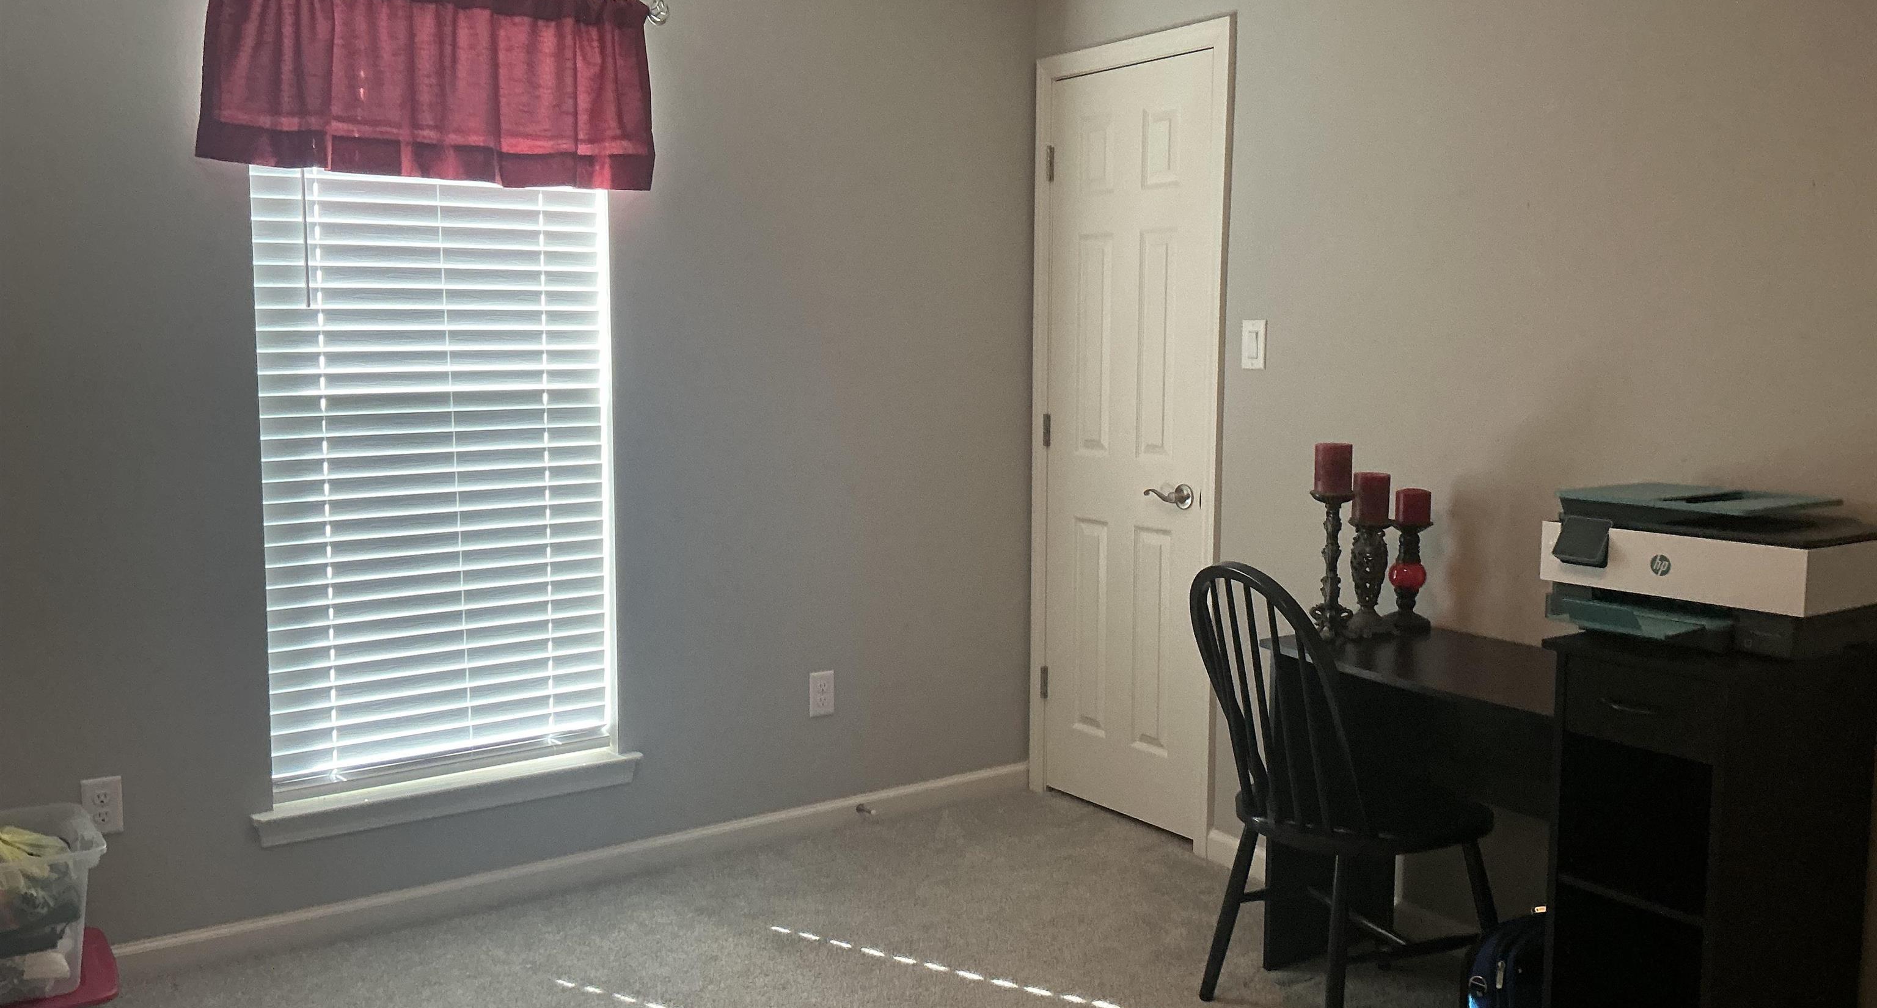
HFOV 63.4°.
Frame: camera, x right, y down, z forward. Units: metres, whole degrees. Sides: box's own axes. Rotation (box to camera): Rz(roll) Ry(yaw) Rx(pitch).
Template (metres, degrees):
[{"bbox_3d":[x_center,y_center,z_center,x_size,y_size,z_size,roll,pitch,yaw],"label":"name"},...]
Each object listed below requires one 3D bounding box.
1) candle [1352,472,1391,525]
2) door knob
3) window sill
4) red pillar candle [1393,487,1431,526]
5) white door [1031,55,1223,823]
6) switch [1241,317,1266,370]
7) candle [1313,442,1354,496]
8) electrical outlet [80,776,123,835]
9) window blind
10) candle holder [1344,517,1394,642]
[{"bbox_3d":[0.914,-0.012,3.201,0.079,0.100,0.079,-5,8,-35],"label":"candle"},{"bbox_3d":[0.593,-0.019,3.923,0.060,0.066,0.133,-5,8,-35],"label":"door knob"},{"bbox_3d":[-1.125,0.680,3.551,0.893,0.068,0.110,-5,8,-35],"label":"window sill"},{"bbox_3d":[1.021,0.008,3.265,0.076,0.073,0.076,-5,8,-35],"label":"red pillar candle"},{"bbox_3d":[0.505,-0.153,4.109,0.050,2.050,0.660,-5,8,-35],"label":"white door"},{"bbox_3d":[0.761,-0.386,3.682,0.010,0.116,0.074,-5,8,-35],"label":"switch"},{"bbox_3d":[0.824,-0.072,3.166,0.078,0.101,0.078,-5,8,-35],"label":"candle"},{"bbox_3d":[-1.714,0.621,3.115,0.072,0.116,0.009,-5,8,-35],"label":"electrical outlet"},{"bbox_3d":[-1.148,-0.213,3.488,0.790,1.650,0.055,-5,8,-35],"label":"window blind"},{"bbox_3d":[0.913,0.157,3.221,0.105,0.243,0.105,-5,8,-35],"label":"candle holder"}]

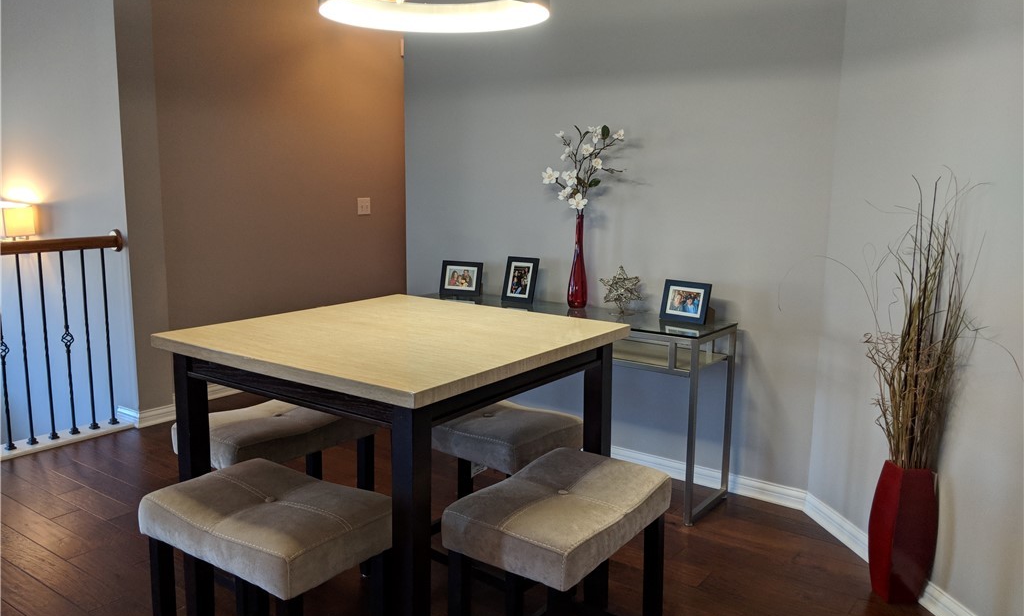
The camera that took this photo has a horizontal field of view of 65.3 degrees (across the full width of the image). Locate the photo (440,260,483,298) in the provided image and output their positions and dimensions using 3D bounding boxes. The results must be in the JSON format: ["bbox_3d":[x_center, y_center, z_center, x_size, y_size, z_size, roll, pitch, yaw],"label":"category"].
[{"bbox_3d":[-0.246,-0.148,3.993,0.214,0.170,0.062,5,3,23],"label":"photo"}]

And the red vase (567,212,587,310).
[{"bbox_3d":[0.304,-0.213,3.624,0.090,0.424,0.090,1,9,0],"label":"red vase"}]

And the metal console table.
[{"bbox_3d":[0.196,0.380,3.619,1.511,0.748,0.379,7,11,35],"label":"metal console table"}]

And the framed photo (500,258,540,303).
[{"bbox_3d":[0.045,-0.132,3.783,0.171,0.213,0.062,6,4,31],"label":"framed photo"}]

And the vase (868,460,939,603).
[{"bbox_3d":[1.251,0.716,2.561,0.147,0.447,0.147,0,9,-5],"label":"vase"}]

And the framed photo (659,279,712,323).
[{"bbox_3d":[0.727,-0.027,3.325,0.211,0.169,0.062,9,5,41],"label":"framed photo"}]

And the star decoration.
[{"bbox_3d":[0.479,-0.076,3.470,0.182,0.208,0.100,2,9,10],"label":"star decoration"}]

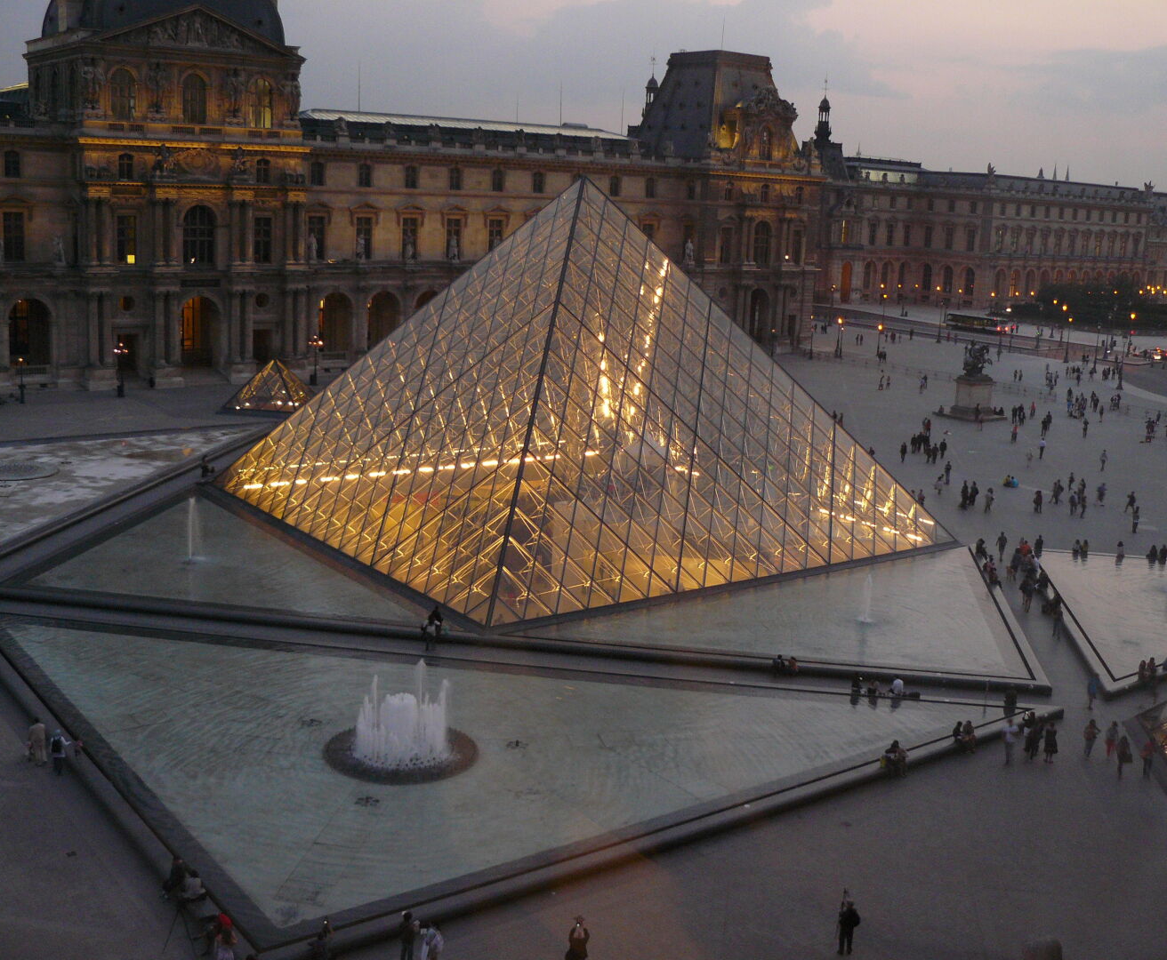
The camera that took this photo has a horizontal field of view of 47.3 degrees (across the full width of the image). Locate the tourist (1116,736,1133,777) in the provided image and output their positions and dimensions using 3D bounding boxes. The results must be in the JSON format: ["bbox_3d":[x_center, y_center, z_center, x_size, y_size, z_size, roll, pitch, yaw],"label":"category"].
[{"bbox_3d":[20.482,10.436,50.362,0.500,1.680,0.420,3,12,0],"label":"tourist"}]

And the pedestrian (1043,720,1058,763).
[{"bbox_3d":[18.667,10.448,53.144,0.520,1.700,0.420,8,13,23],"label":"pedestrian"}]

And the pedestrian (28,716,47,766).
[{"bbox_3d":[-20.036,9.614,48.883,0.620,1.820,0.420,-1,13,-17],"label":"pedestrian"}]

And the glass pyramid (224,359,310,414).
[{"bbox_3d":[-28.683,-9.152,123.899,7.100,4.300,7.100,4,12,8],"label":"glass pyramid"}]

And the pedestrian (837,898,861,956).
[{"bbox_3d":[7.767,13.019,38.851,0.650,1.720,0.450,-1,12,-14],"label":"pedestrian"}]

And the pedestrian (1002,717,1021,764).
[{"bbox_3d":[16.414,10.032,51.097,0.420,1.790,0.520,5,12,11],"label":"pedestrian"}]

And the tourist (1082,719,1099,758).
[{"bbox_3d":[20.502,10.441,53.717,0.520,1.630,0.520,-3,13,-25],"label":"tourist"}]

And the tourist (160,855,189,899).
[{"bbox_3d":[-11.990,11.599,39.036,0.750,1.220,0.520,-7,15,-37],"label":"tourist"}]

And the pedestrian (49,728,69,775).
[{"bbox_3d":[-18.296,9.484,46.400,0.580,1.680,0.450,2,12,-1],"label":"pedestrian"}]

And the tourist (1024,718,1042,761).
[{"bbox_3d":[17.486,10.041,51.552,0.520,1.680,0.400,5,12,11],"label":"tourist"}]

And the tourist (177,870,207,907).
[{"bbox_3d":[-11.682,12.196,39.700,0.750,1.200,0.600,-5,14,-33],"label":"tourist"}]

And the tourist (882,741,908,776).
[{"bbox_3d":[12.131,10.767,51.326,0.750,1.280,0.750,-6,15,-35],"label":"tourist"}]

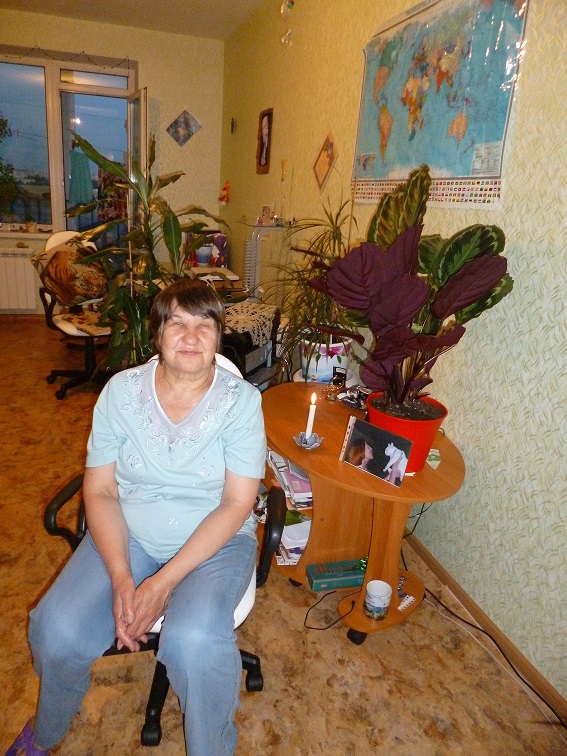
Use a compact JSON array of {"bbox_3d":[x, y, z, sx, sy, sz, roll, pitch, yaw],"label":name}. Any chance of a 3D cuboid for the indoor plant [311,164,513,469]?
[{"bbox_3d":[0.342,-0.122,1.358,0.550,0.790,0.480,-2,20,-17],"label":"indoor plant"}]

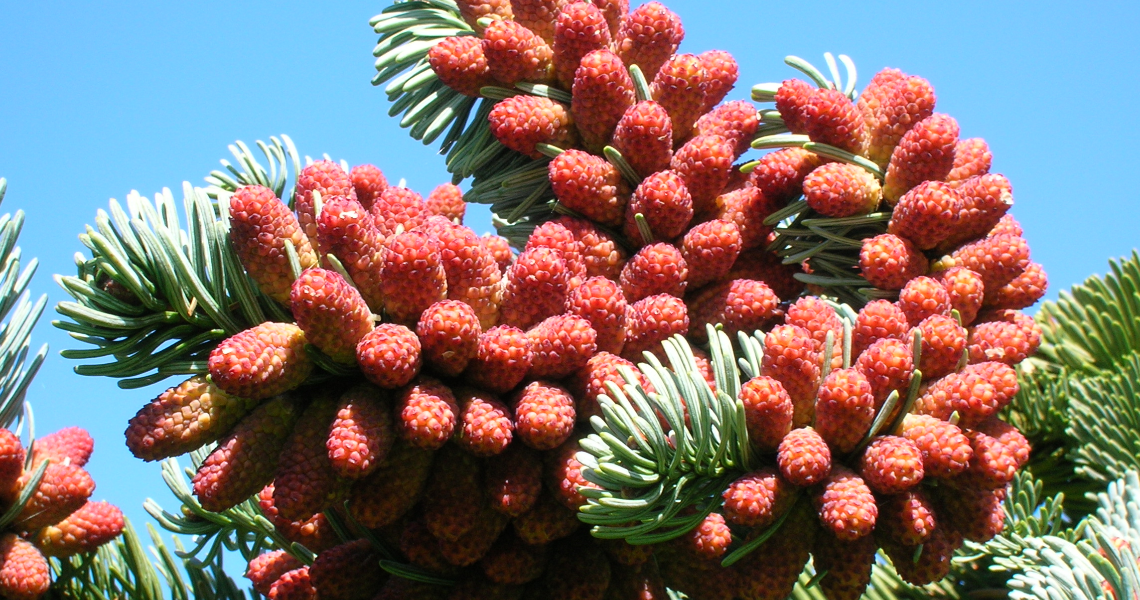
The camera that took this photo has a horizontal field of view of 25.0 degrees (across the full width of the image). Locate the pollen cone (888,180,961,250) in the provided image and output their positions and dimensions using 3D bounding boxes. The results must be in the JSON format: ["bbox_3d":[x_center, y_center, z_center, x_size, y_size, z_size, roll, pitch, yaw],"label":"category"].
[{"bbox_3d":[0.064,-0.015,0.464,0.011,0.011,0.017,-41,-6,-41],"label":"pollen cone"}]

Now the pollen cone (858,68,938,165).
[{"bbox_3d":[0.061,-0.033,0.475,0.010,0.020,0.010,29,22,4],"label":"pollen cone"}]

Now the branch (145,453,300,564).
[{"bbox_3d":[-0.064,0.039,0.475,0.029,0.019,0.022,21,-19,-9],"label":"branch"}]

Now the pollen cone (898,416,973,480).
[{"bbox_3d":[0.058,0.023,0.409,0.008,0.008,0.016,29,0,-37],"label":"pollen cone"}]

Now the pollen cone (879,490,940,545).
[{"bbox_3d":[0.055,0.035,0.425,0.008,0.008,0.015,47,0,-26],"label":"pollen cone"}]

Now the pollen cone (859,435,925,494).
[{"bbox_3d":[0.049,0.025,0.392,0.009,0.009,0.016,11,0,-9],"label":"pollen cone"}]

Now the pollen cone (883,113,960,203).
[{"bbox_3d":[0.054,-0.022,0.400,0.009,0.016,0.009,37,25,0],"label":"pollen cone"}]

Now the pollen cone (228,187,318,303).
[{"bbox_3d":[-0.043,-0.008,0.369,0.009,0.017,0.009,-24,21,0],"label":"pollen cone"}]

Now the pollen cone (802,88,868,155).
[{"bbox_3d":[0.044,-0.028,0.416,0.008,0.008,0.015,41,0,44],"label":"pollen cone"}]

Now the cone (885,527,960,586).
[{"bbox_3d":[0.067,0.046,0.490,0.011,0.018,0.011,-13,-32,-8],"label":"cone"}]

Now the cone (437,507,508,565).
[{"bbox_3d":[-0.017,0.042,0.485,0.011,0.018,0.011,20,-39,18],"label":"cone"}]

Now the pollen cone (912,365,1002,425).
[{"bbox_3d":[0.073,0.019,0.485,0.018,0.011,0.011,-13,-8,39],"label":"pollen cone"}]

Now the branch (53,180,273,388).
[{"bbox_3d":[-0.076,-0.003,0.480,0.040,0.038,0.037,7,-18,-24],"label":"branch"}]

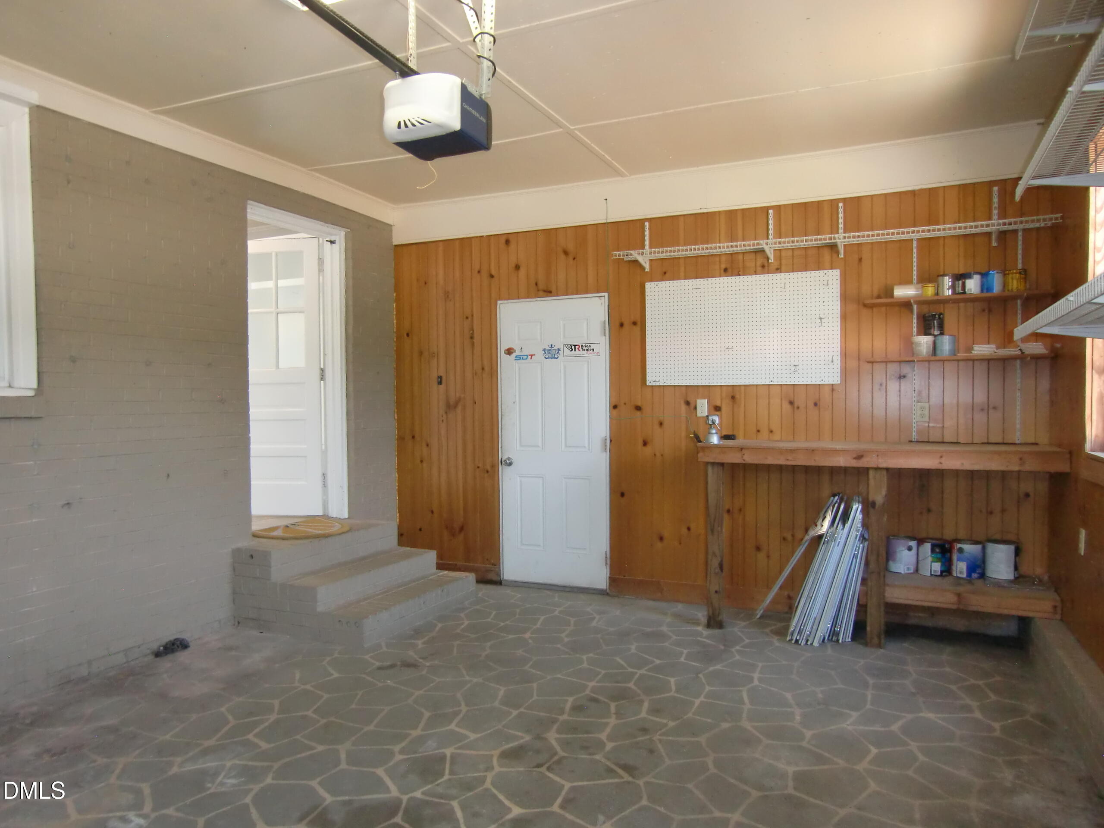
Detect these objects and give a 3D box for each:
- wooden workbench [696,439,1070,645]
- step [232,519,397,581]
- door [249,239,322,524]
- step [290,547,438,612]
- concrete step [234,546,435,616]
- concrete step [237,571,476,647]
[{"bbox_3d":[1.802,0.717,4.354,1.827,1.087,0.542,0,1,25],"label":"wooden workbench"},{"bbox_3d":[-1.507,0.873,5.031,0.305,0.181,1.202,0,1,25],"label":"step"},{"bbox_3d":[-2.083,-0.261,5.575,0.840,2.000,0.045,0,1,4],"label":"door"},{"bbox_3d":[-1.215,1.034,4.900,0.335,0.140,1.202,0,1,25],"label":"step"},{"bbox_3d":[-1.354,1.034,4.964,0.640,0.140,1.202,0,1,25],"label":"concrete step"},{"bbox_3d":[-1.207,1.185,4.899,0.961,0.162,1.202,0,1,25],"label":"concrete step"}]

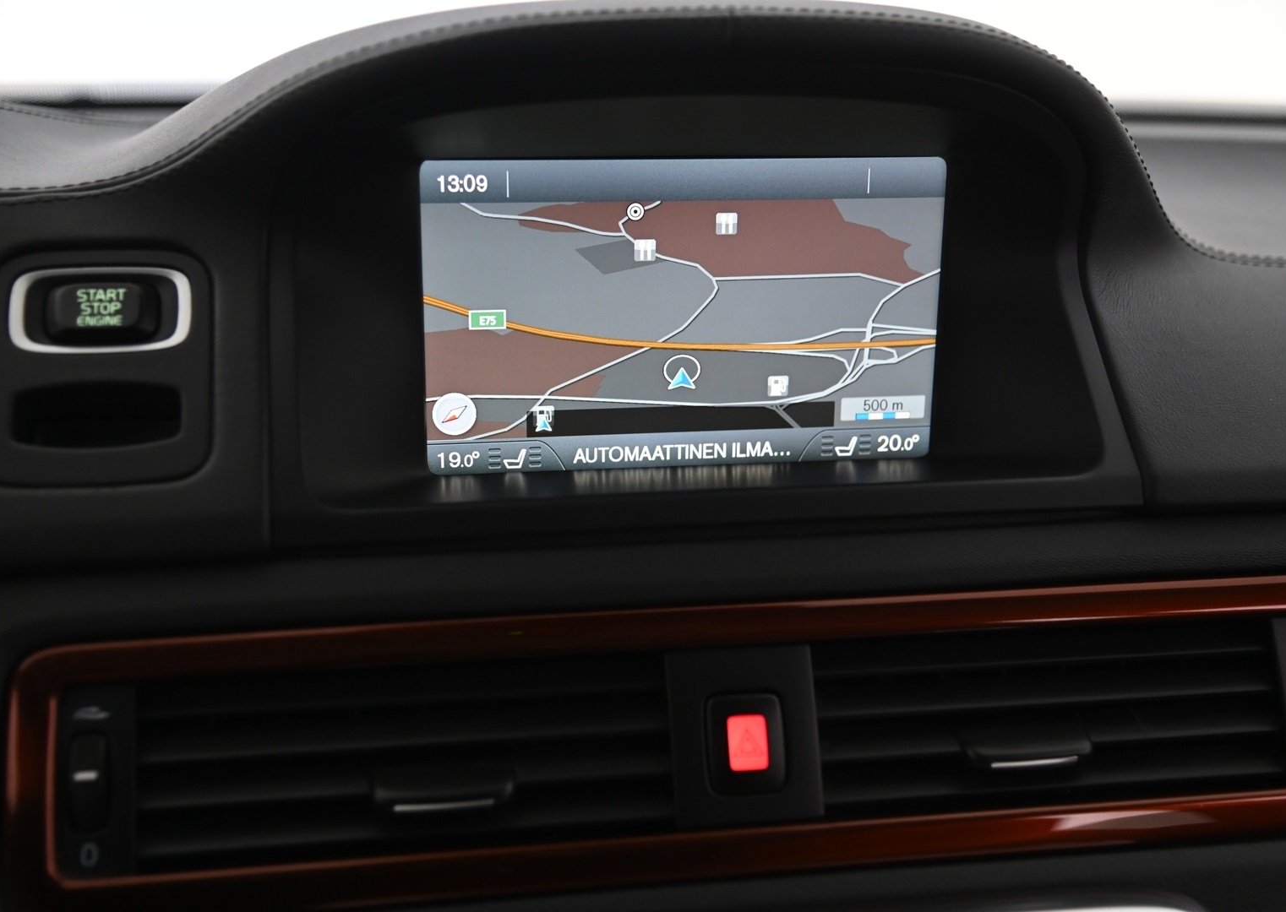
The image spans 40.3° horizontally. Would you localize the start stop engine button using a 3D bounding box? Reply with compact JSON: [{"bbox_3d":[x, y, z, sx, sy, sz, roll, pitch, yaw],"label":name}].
[{"bbox_3d":[-0.140,-0.037,0.453,0.028,0.015,0.009,-2,-10,-9],"label":"start stop engine button"}]

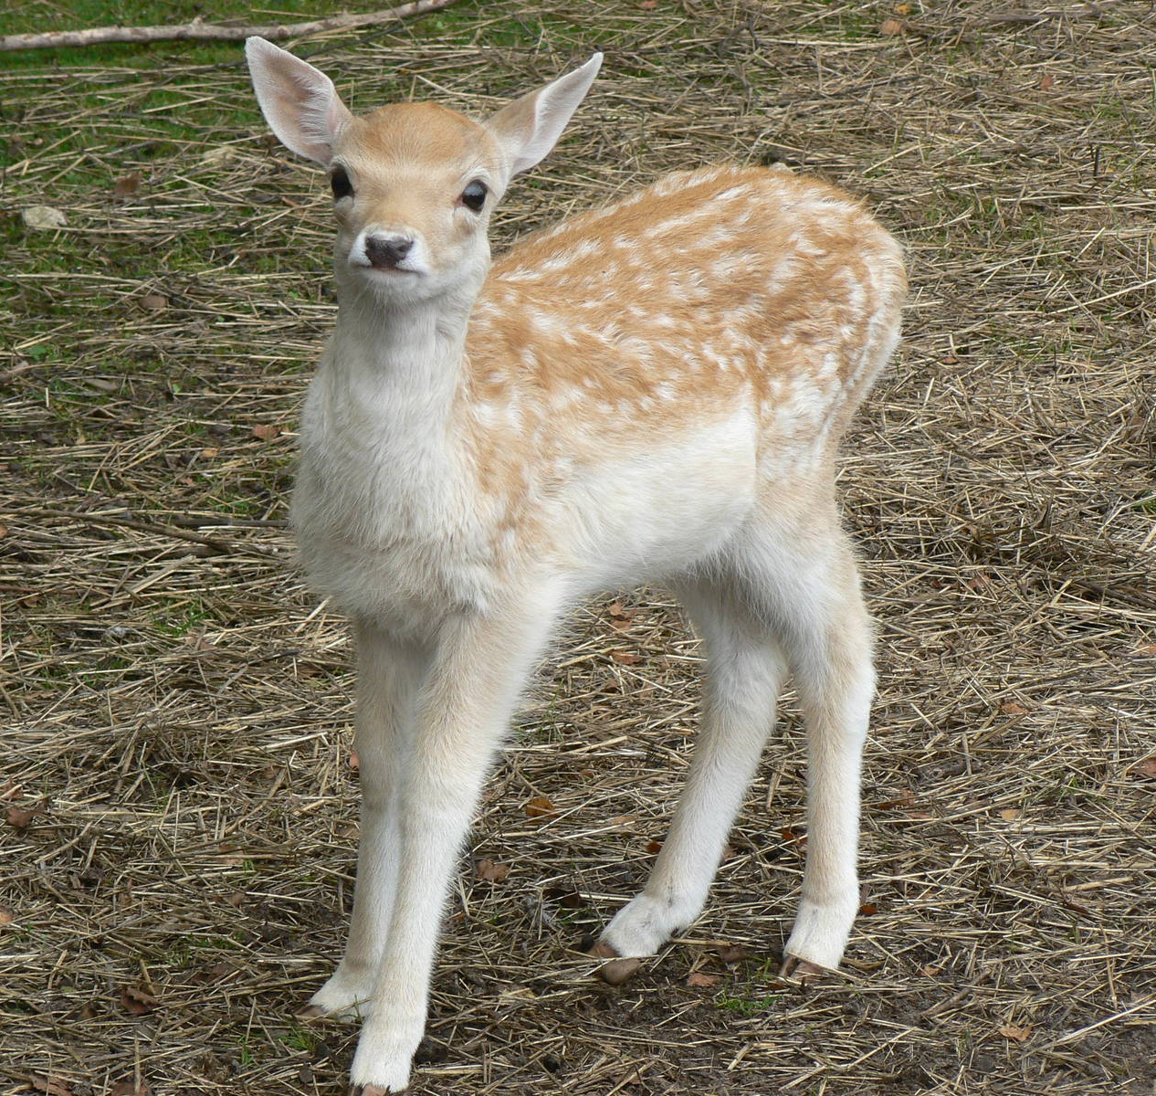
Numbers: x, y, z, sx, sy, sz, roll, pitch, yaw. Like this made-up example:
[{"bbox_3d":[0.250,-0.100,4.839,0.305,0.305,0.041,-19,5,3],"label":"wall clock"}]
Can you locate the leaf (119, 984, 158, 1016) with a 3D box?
[{"bbox_3d":[-0.278,0.285,5.071,0.025,0.012,0.026,0,17,0],"label":"leaf"}]

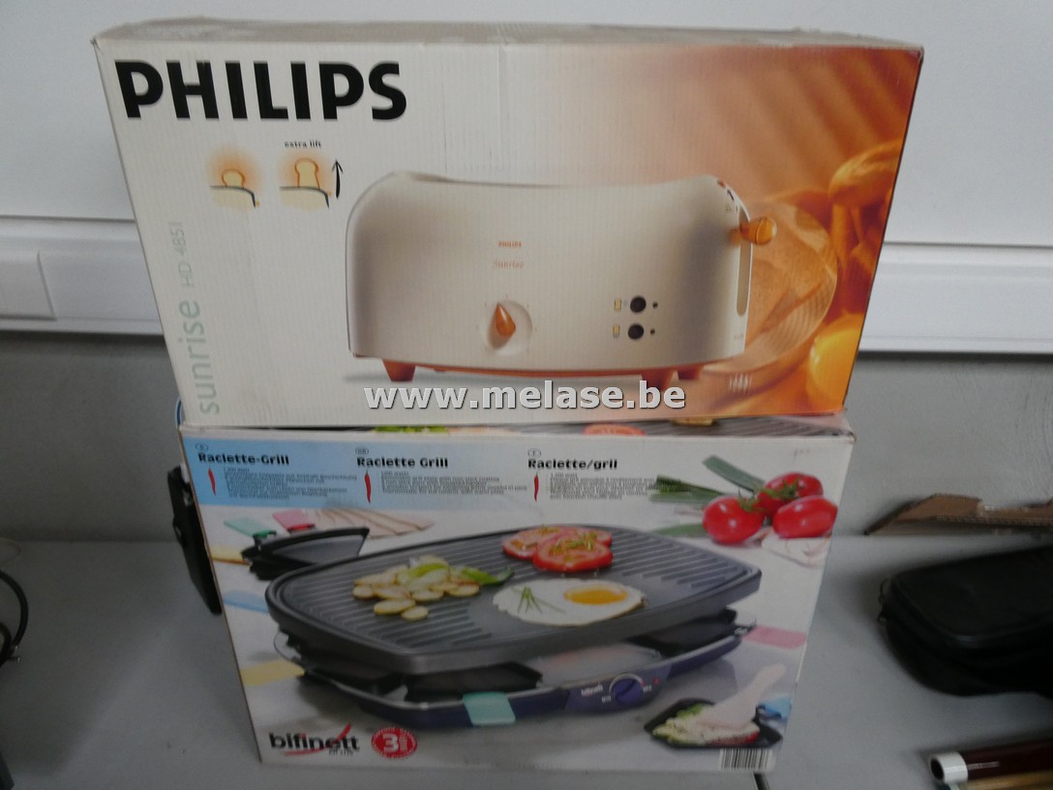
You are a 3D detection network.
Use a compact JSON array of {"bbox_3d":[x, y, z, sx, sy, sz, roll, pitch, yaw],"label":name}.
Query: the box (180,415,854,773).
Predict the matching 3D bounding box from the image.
[{"bbox_3d":[-0.006,0.133,0.588,0.420,0.314,0.140,1,27,1],"label":"box"}]

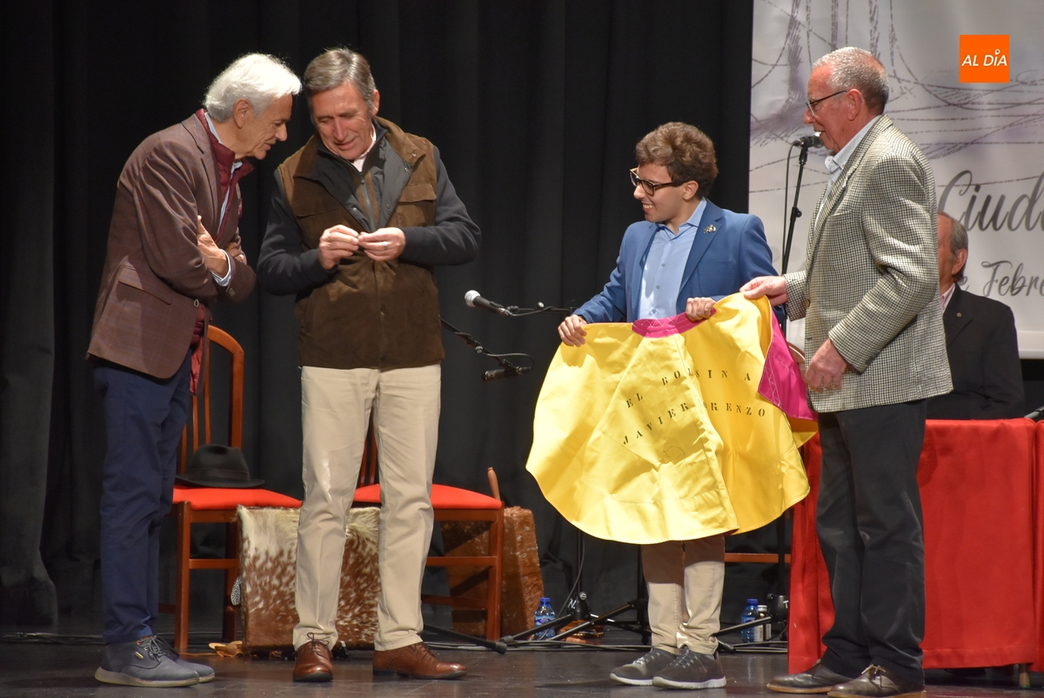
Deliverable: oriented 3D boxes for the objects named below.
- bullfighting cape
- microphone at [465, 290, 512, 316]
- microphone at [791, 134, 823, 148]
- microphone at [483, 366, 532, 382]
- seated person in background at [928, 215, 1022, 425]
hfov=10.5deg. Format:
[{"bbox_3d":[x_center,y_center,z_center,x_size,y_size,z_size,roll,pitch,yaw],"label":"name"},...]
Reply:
[{"bbox_3d":[0.399,0.187,15.300,0.780,0.680,0.300,1,1,7],"label":"bullfighting cape"},{"bbox_3d":[-0.100,-0.139,16.900,0.052,0.055,0.200,0,14,-38],"label":"microphone"},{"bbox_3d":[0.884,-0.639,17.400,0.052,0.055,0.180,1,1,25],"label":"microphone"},{"bbox_3d":[-0.045,0.074,16.800,0.170,0.038,0.032,-11,-6,34],"label":"microphone"},{"bbox_3d":[1.245,0.255,16.500,0.540,1.330,0.750,1,1,14],"label":"seated person in background"}]

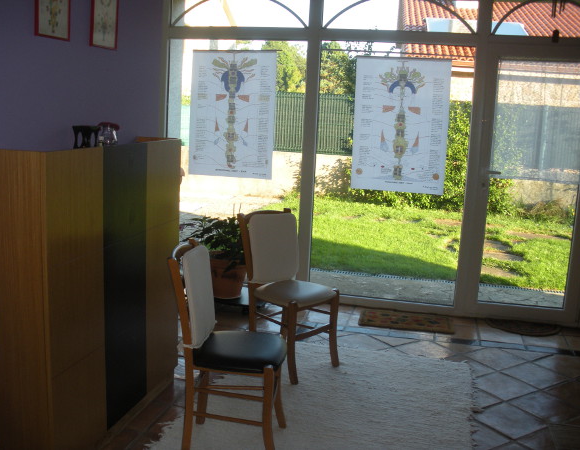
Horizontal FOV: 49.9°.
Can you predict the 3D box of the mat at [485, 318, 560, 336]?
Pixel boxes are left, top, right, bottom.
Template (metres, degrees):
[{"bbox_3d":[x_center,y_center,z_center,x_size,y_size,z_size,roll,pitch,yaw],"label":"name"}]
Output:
[{"bbox_3d":[1.714,0.753,4.537,0.570,0.014,0.300,5,10,13],"label":"mat"}]

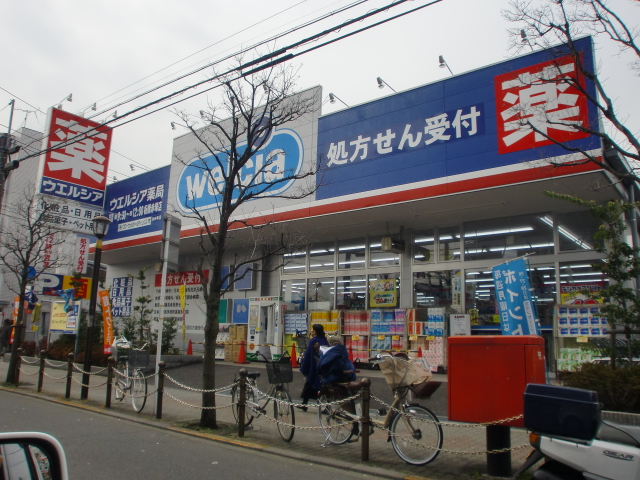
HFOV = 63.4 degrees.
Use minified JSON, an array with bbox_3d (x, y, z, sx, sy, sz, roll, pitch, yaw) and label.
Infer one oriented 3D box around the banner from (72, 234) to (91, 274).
[{"bbox_3d":[-8.762,0.554,19.000,0.120,1.388,0.604,-7,-14,39],"label":"banner"}]

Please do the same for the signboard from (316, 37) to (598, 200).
[{"bbox_3d":[2.549,-2.374,11.450,6.446,2.199,0.250,-7,-13,38],"label":"signboard"}]

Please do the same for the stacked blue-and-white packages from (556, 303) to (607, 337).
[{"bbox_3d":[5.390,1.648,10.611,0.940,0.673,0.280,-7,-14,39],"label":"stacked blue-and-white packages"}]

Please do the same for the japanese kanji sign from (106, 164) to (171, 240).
[{"bbox_3d":[-6.782,-1.201,18.557,4.480,2.158,0.150,-7,-14,39],"label":"japanese kanji sign"}]

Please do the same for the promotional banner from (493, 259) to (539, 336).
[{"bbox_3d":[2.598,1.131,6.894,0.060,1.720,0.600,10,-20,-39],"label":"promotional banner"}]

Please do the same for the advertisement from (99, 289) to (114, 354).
[{"bbox_3d":[-6.388,2.468,15.489,0.600,1.900,0.080,-24,-24,36],"label":"advertisement"}]

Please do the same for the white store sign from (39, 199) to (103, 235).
[{"bbox_3d":[-9.059,-0.768,18.928,0.300,0.987,2.316,-7,-14,39],"label":"white store sign"}]

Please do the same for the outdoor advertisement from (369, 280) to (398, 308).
[{"bbox_3d":[1.751,1.478,14.243,0.854,0.720,0.040,-7,-13,38],"label":"outdoor advertisement"}]

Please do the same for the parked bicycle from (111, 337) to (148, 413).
[{"bbox_3d":[-3.406,2.401,9.251,0.500,1.170,1.740,8,-13,-34],"label":"parked bicycle"}]

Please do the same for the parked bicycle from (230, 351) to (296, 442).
[{"bbox_3d":[-0.728,2.081,7.031,0.550,1.060,1.780,9,-13,-34],"label":"parked bicycle"}]

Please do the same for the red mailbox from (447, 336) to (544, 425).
[{"bbox_3d":[1.833,1.423,5.355,0.790,0.860,0.620,-8,-14,39],"label":"red mailbox"}]

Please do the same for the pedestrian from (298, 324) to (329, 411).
[{"bbox_3d":[-0.121,2.317,9.455,0.450,1.528,0.480,-4,-11,25],"label":"pedestrian"}]

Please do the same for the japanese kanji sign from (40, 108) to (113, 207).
[{"bbox_3d":[-8.886,-2.892,18.855,0.460,3.050,2.250,-7,-13,38],"label":"japanese kanji sign"}]

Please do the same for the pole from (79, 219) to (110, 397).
[{"bbox_3d":[-4.661,1.347,10.728,0.393,3.732,0.393,-8,-14,41],"label":"pole"}]

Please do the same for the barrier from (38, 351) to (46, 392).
[{"bbox_3d":[-6.123,2.895,11.434,0.110,0.890,0.110,-8,-14,41],"label":"barrier"}]

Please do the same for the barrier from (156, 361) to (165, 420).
[{"bbox_3d":[-2.459,2.327,8.052,0.110,0.873,0.110,-7,-14,39],"label":"barrier"}]

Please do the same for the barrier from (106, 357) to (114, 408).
[{"bbox_3d":[-3.686,2.499,9.126,0.110,0.874,0.110,-7,-14,39],"label":"barrier"}]

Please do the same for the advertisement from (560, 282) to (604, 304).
[{"bbox_3d":[5.589,1.201,11.038,0.838,0.546,0.050,-7,-14,39],"label":"advertisement"}]

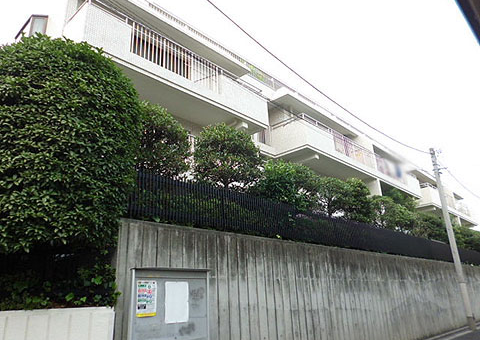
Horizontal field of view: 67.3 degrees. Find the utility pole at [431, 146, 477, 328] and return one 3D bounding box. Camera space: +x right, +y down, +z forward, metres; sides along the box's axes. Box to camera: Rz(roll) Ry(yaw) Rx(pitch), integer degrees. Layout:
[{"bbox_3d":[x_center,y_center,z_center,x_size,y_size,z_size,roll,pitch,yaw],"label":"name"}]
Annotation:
[{"bbox_3d":[7.997,2.351,13.653,0.280,6.815,0.280,16,-26,-43],"label":"utility pole"}]

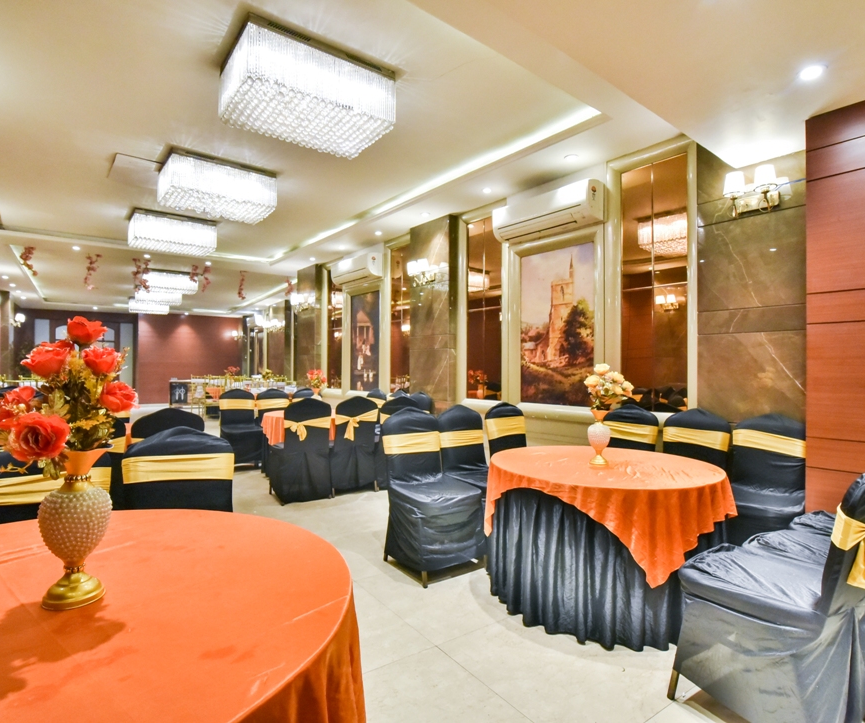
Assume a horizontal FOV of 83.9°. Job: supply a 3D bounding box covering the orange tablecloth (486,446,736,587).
[{"bbox_3d":[0.985,0.785,2.750,1.230,0.420,1.230,0,0,-39],"label":"orange tablecloth"}]

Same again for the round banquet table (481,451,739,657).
[{"bbox_3d":[0.957,0.925,2.726,1.270,0.710,1.270,0,0,0],"label":"round banquet table"}]

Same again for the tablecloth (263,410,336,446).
[{"bbox_3d":[-1.220,0.775,5.370,1.220,0.400,1.220,0,0,0],"label":"tablecloth"}]

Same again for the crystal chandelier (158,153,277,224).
[{"bbox_3d":[-2.082,-1.677,4.677,0.917,0.328,0.610,0,0,-39],"label":"crystal chandelier"}]

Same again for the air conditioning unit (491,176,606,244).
[{"bbox_3d":[1.010,-1.324,4.355,0.236,0.305,1.057,0,0,-39],"label":"air conditioning unit"}]

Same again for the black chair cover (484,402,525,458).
[{"bbox_3d":[0.699,0.787,3.496,0.457,0.953,0.559,0,0,-39],"label":"black chair cover"}]

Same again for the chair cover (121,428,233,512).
[{"bbox_3d":[-1.180,0.794,2.140,0.480,0.950,0.550,0,0,-16],"label":"chair cover"}]

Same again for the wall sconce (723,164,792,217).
[{"bbox_3d":[2.051,-1.079,3.092,0.220,0.294,0.308,0,0,-39],"label":"wall sconce"}]

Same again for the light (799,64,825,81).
[{"bbox_3d":[1.744,-1.335,2.213,0.105,0.030,0.105,0,0,-39],"label":"light"}]

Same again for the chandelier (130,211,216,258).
[{"bbox_3d":[-3.428,-1.672,6.348,0.917,0.328,0.610,0,0,-39],"label":"chandelier"}]

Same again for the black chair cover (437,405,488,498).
[{"bbox_3d":[0.365,0.810,3.431,0.450,0.950,0.550,0,-1,-40],"label":"black chair cover"}]

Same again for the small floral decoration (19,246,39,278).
[{"bbox_3d":[-5.749,-1.423,6.851,0.200,0.430,0.170,0,0,-39],"label":"small floral decoration"}]

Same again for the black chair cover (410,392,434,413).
[{"bbox_3d":[-0.339,0.815,5.339,0.560,0.950,0.460,0,0,-39],"label":"black chair cover"}]

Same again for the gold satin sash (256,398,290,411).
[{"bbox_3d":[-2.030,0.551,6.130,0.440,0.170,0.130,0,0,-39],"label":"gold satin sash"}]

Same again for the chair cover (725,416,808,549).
[{"bbox_3d":[1.940,0.806,2.884,0.550,0.950,0.450,0,-1,-40],"label":"chair cover"}]

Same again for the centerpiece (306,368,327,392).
[{"bbox_3d":[-1.312,0.219,5.461,0.250,0.265,0.240,0,0,-14],"label":"centerpiece"}]

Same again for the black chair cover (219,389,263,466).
[{"bbox_3d":[-2.360,0.828,5.924,0.450,0.950,0.550,0,-1,-35],"label":"black chair cover"}]

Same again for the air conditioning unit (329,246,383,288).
[{"bbox_3d":[-1.163,-1.392,7.320,0.250,0.330,1.080,0,0,-39],"label":"air conditioning unit"}]

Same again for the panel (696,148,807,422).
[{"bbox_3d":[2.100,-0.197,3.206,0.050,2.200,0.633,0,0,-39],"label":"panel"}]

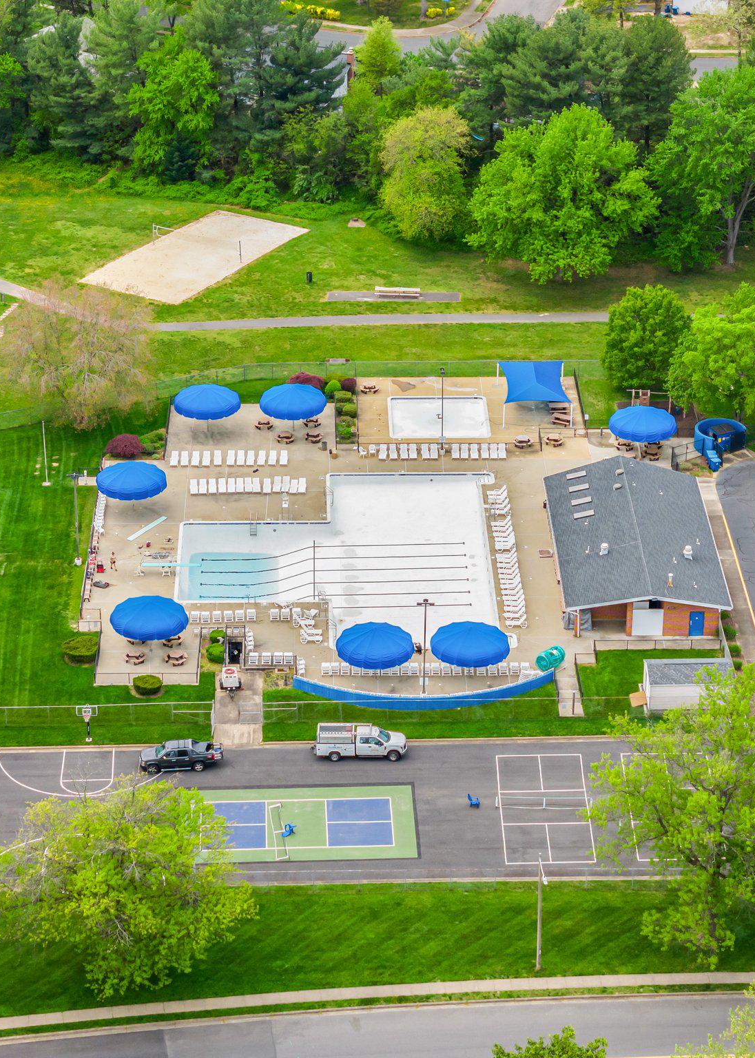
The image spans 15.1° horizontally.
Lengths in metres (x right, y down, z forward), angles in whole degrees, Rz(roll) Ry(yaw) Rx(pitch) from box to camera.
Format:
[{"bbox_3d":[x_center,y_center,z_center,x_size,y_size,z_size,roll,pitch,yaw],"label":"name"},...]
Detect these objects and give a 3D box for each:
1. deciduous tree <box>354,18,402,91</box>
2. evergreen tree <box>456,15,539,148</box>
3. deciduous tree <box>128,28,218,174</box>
[{"bbox_3d":[0.066,-54.571,335.266,5.600,10.500,5.600,0,27,0],"label":"deciduous tree"},{"bbox_3d":[13.421,-49.092,316.027,9.400,17.000,9.400,0,28,0],"label":"evergreen tree"},{"bbox_3d":[-22.515,-45.956,312.180,9.600,16.200,9.400,0,27,0],"label":"deciduous tree"}]

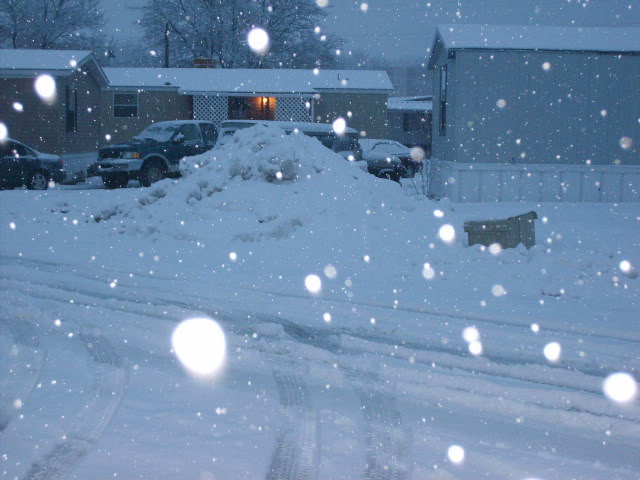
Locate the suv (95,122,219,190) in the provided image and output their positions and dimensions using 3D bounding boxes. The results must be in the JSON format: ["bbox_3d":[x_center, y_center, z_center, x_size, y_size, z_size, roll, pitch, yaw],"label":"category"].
[{"bbox_3d":[-4.380,-2.567,34.100,1.980,1.920,5.100,5,7,41],"label":"suv"}]

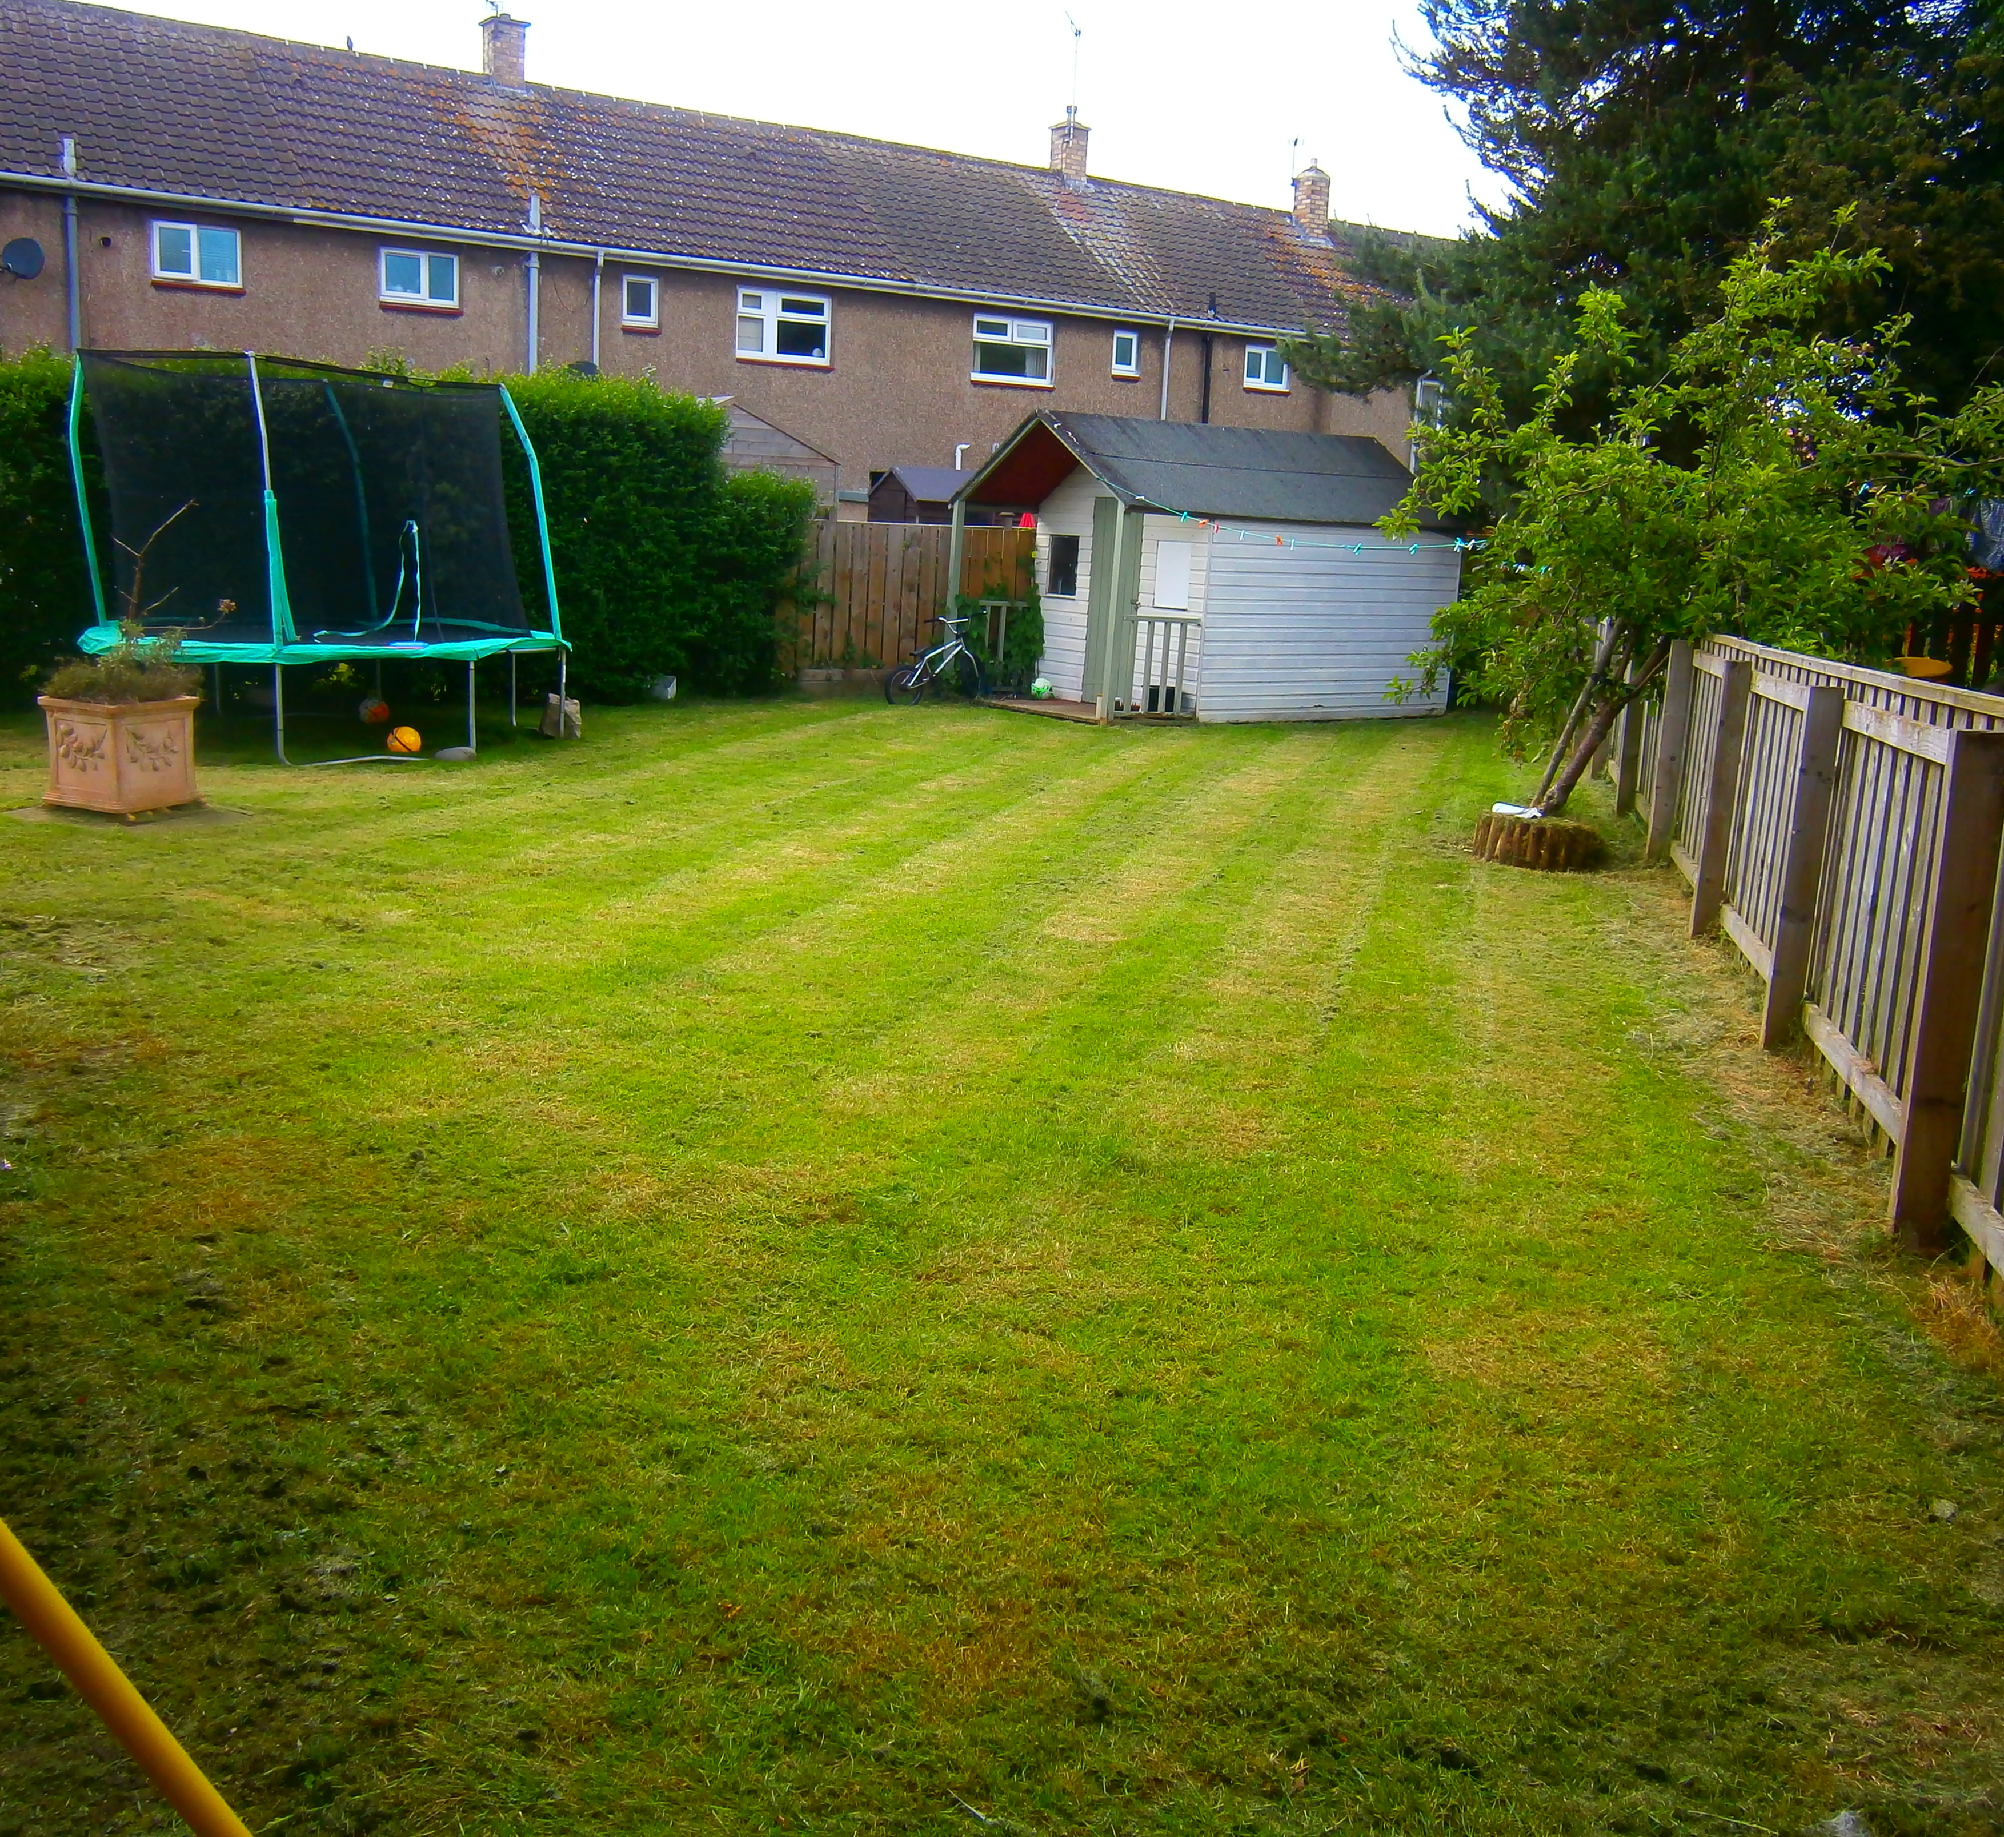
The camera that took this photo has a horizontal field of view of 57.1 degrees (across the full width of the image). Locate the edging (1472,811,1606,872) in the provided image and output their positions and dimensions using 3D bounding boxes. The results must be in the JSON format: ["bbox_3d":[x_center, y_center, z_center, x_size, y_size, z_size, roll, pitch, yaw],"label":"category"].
[{"bbox_3d":[2.691,-0.407,9.195,0.680,0.240,0.680,6,10,16],"label":"edging"}]

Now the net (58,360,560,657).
[{"bbox_3d":[-4.657,-2.850,12.629,3.100,1.900,3.100,0,10,-20],"label":"net"}]

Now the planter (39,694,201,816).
[{"bbox_3d":[-4.416,-0.822,9.234,0.513,0.523,0.513,7,10,20],"label":"planter"}]

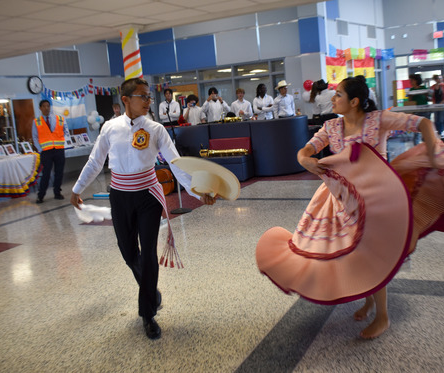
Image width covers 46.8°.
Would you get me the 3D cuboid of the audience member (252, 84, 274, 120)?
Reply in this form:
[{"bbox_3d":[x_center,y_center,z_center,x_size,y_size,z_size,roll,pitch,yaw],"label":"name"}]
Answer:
[{"bbox_3d":[0.868,-1.211,10.535,0.500,1.740,0.330,-6,9,-7],"label":"audience member"}]

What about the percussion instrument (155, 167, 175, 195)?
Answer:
[{"bbox_3d":[-0.995,-0.086,8.800,0.400,0.460,0.380,-3,9,17],"label":"percussion instrument"}]

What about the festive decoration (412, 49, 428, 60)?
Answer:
[{"bbox_3d":[6.508,-4.288,16.800,0.440,0.350,0.030,-1,9,26],"label":"festive decoration"}]

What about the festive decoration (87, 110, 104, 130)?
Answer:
[{"bbox_3d":[-3.204,-1.672,13.000,0.350,0.500,0.480,2,11,37],"label":"festive decoration"}]

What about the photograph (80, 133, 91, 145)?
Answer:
[{"bbox_3d":[-3.373,-1.180,12.700,0.030,0.280,0.220,-15,0,41],"label":"photograph"}]

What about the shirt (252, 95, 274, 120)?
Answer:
[{"bbox_3d":[0.837,-1.560,10.400,0.480,0.640,0.300,-6,9,-7],"label":"shirt"}]

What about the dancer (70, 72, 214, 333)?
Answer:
[{"bbox_3d":[-0.495,0.135,3.300,0.900,1.600,0.580,-6,9,-6],"label":"dancer"}]

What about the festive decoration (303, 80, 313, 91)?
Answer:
[{"bbox_3d":[2.040,-2.396,12.200,0.240,0.270,0.240,-1,10,24],"label":"festive decoration"}]

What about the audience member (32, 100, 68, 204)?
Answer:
[{"bbox_3d":[-3.093,-0.606,9.150,0.560,1.760,0.360,-8,9,-16],"label":"audience member"}]

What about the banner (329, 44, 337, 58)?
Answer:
[{"bbox_3d":[3.128,-3.814,14.500,0.030,0.350,0.420,1,11,39],"label":"banner"}]

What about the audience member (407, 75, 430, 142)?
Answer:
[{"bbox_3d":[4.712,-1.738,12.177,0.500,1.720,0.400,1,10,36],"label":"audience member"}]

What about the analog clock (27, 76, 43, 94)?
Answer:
[{"bbox_3d":[-4.421,-2.381,12.100,0.060,0.410,0.410,2,11,40],"label":"analog clock"}]

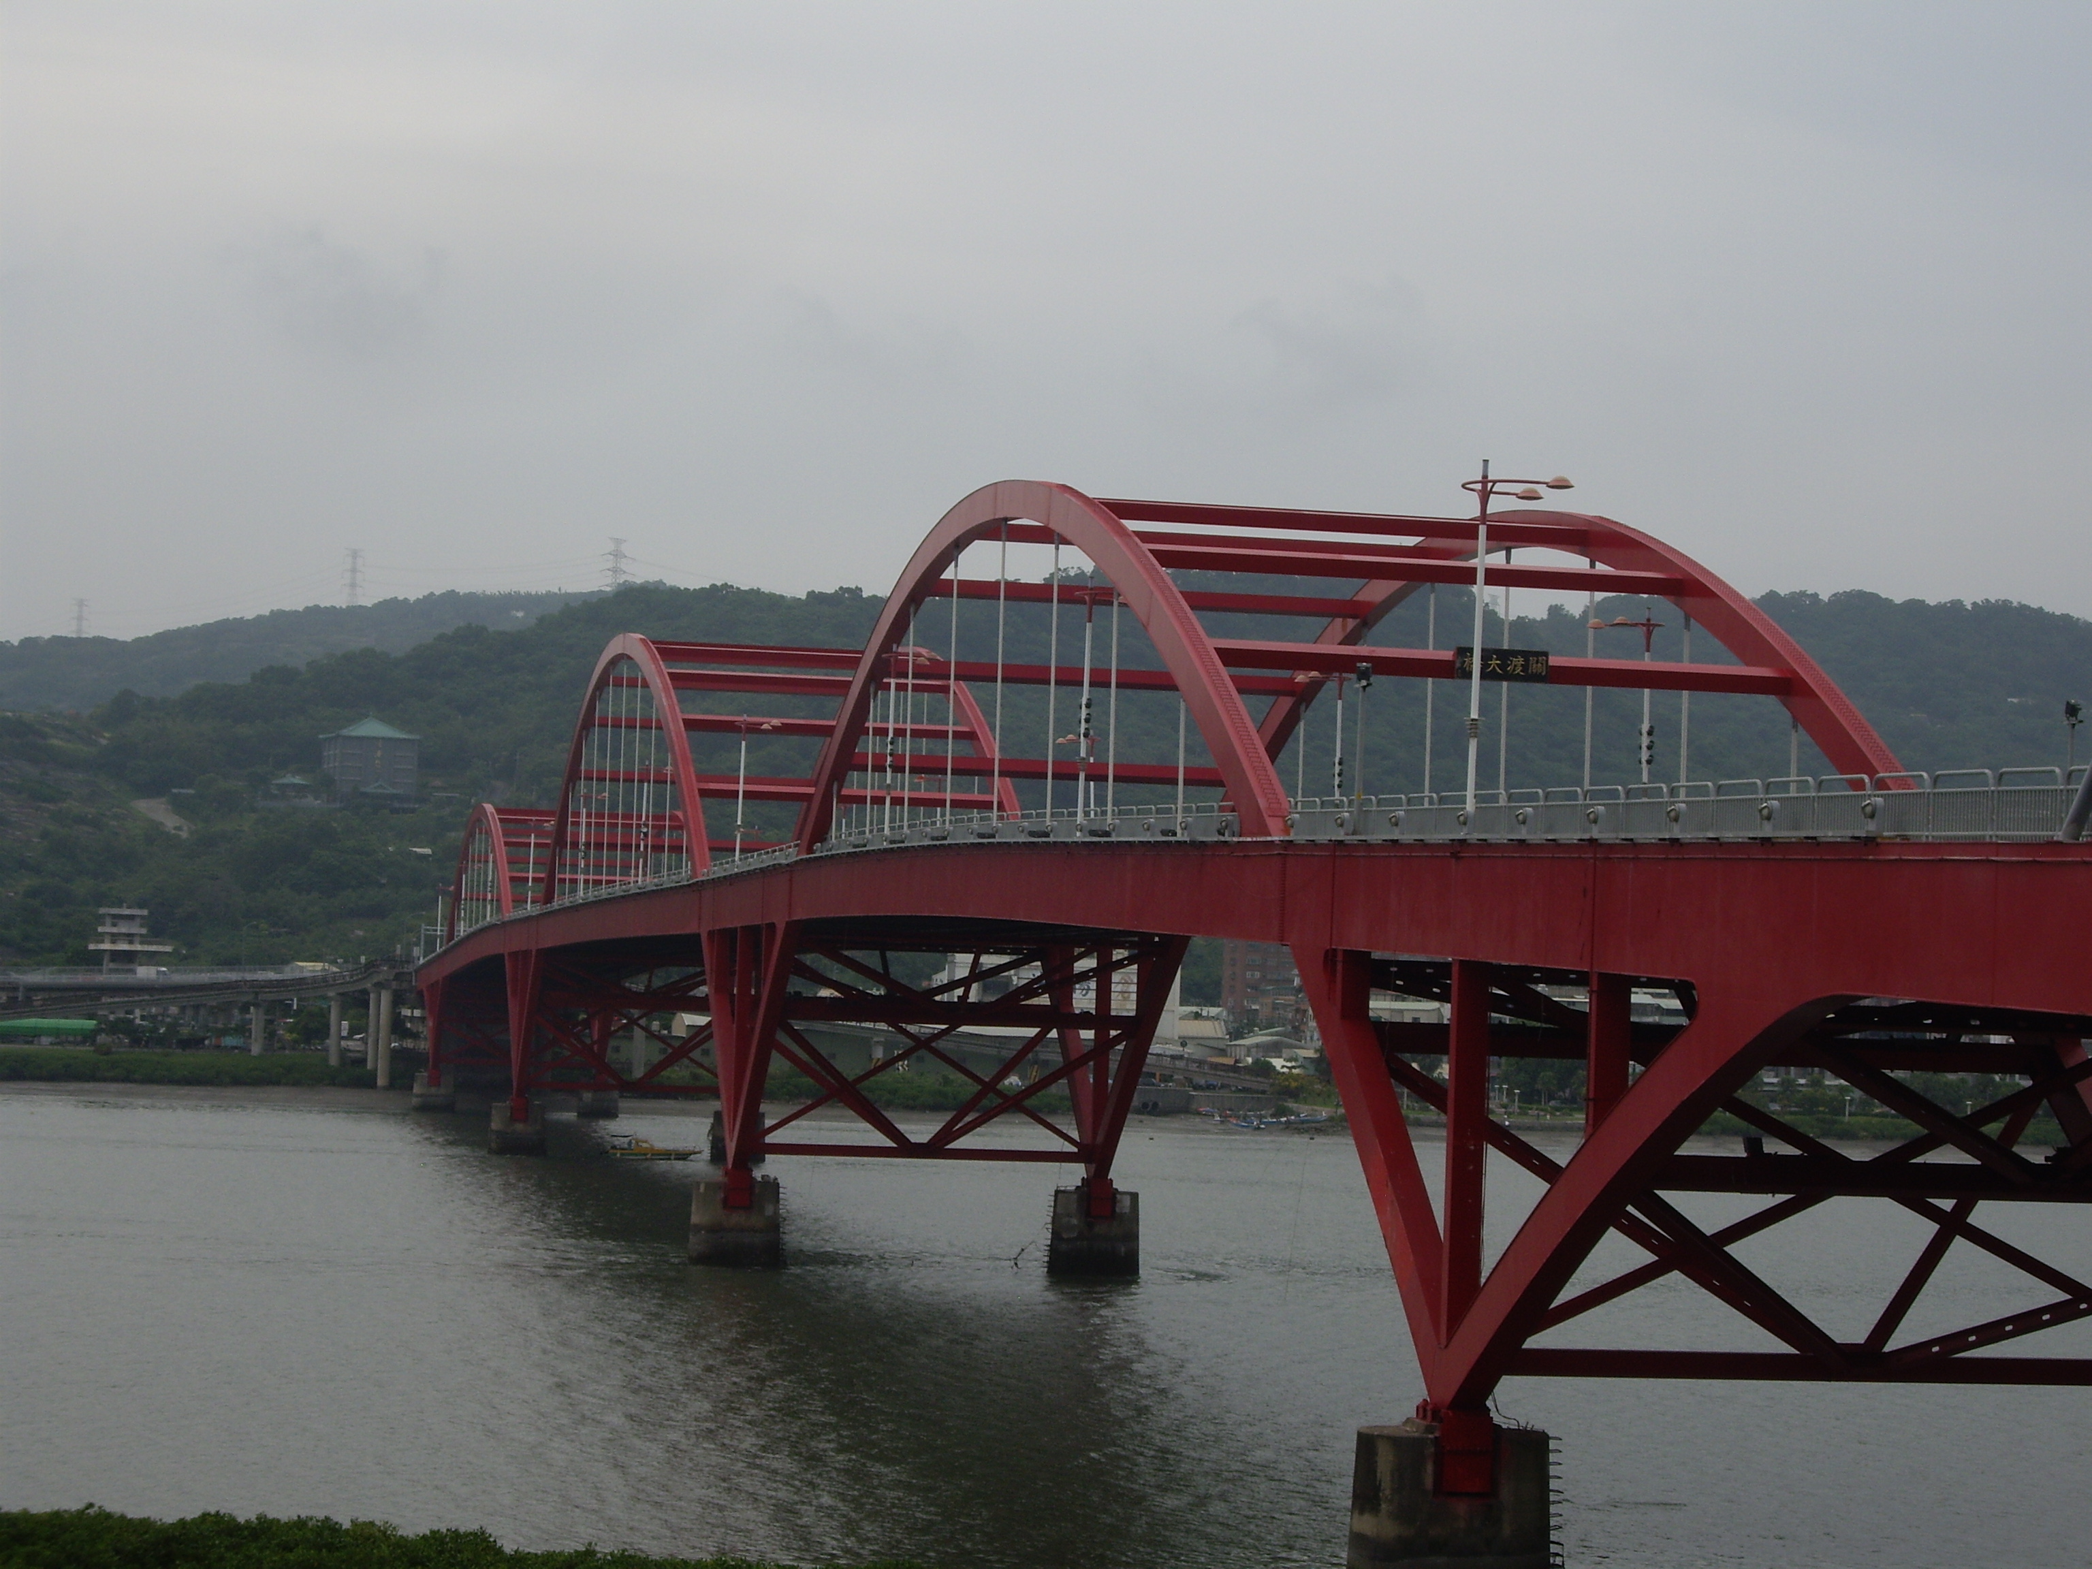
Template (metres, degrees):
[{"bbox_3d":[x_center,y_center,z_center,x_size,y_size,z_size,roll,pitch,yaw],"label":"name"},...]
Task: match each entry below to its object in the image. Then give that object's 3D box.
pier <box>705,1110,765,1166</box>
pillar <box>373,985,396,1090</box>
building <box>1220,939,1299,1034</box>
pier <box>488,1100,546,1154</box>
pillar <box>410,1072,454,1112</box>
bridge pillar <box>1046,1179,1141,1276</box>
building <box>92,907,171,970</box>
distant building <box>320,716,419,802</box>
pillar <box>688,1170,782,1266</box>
[{"bbox_3d":[-26.629,30.594,414.658,4.750,4.450,3.100,3,-3,-10],"label":"pier"},{"bbox_3d":[-82.492,31.712,595.735,1.490,12.540,1.490,3,-3,-10],"label":"pillar"},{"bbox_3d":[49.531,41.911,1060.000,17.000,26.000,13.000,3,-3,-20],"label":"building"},{"bbox_3d":[-45.433,29.564,411.309,4.750,4.800,3.100,3,-3,-10],"label":"pier"},{"bbox_3d":[-70.807,35.742,551.904,4.750,4.450,3.100,3,-3,-10],"label":"pillar"},{"bbox_3d":[2.652,23.393,252.436,4.750,5.000,3.100,3,-3,-10],"label":"bridge pillar"},{"bbox_3d":[-169.505,29.387,885.000,15.000,13.000,9.500,3,-3,-11],"label":"building"},{"bbox_3d":[-187.808,-6.602,1330.000,23.500,24.500,23.000,3,-3,-20],"label":"distant building"},{"bbox_3d":[-16.166,22.738,249.069,4.750,4.600,3.100,3,-3,-10],"label":"pillar"}]

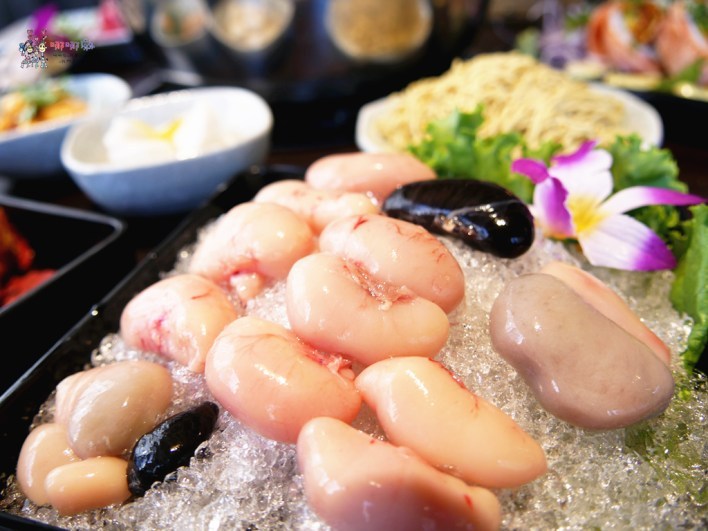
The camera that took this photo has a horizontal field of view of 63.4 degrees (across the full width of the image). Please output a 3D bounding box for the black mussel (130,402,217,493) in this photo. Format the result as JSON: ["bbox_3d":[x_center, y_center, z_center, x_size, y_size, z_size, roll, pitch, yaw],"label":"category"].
[{"bbox_3d":[-0.047,0.048,0.149,0.017,0.016,0.033,17,38,24],"label":"black mussel"}]

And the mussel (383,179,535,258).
[{"bbox_3d":[0.038,-0.017,0.209,0.056,0.024,0.027,16,37,23],"label":"mussel"}]

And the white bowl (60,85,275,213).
[{"bbox_3d":[-0.101,-0.060,0.326,0.112,0.045,0.110,-16,37,-21],"label":"white bowl"}]

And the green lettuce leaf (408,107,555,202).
[{"bbox_3d":[0.051,-0.044,0.227,0.062,0.044,0.038,-1,34,0],"label":"green lettuce leaf"}]

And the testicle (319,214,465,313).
[{"bbox_3d":[0.012,0.000,0.190,0.052,0.031,0.033,19,39,27],"label":"testicle"}]

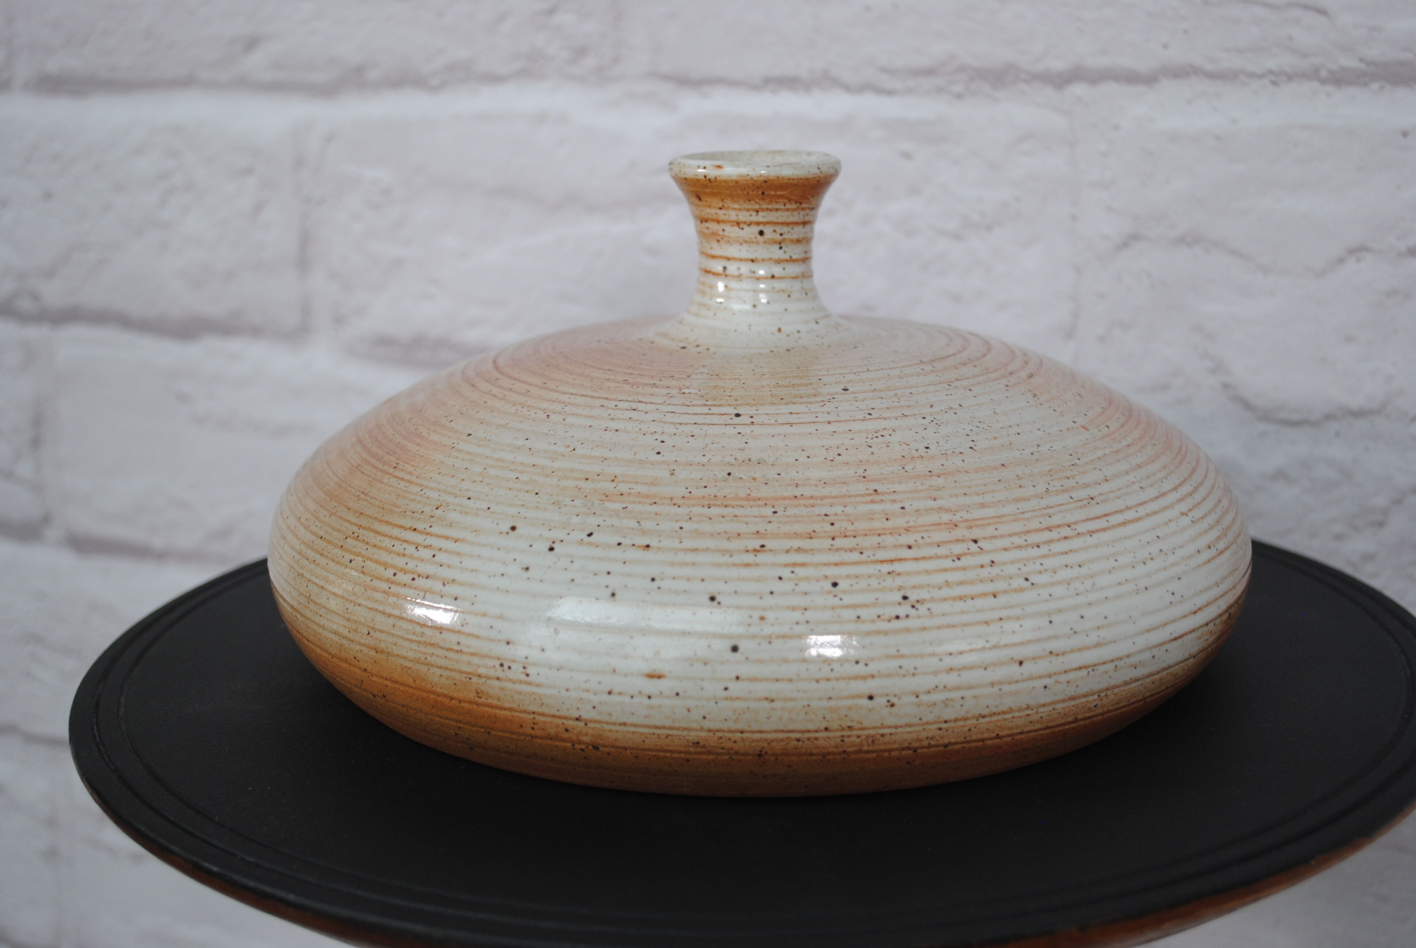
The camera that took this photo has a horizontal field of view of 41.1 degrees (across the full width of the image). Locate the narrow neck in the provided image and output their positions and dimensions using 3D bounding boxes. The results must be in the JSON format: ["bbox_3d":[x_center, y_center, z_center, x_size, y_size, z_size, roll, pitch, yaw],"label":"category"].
[{"bbox_3d":[0.009,-0.047,0.382,0.035,0.033,0.035,-2,14,0],"label":"narrow neck"}]

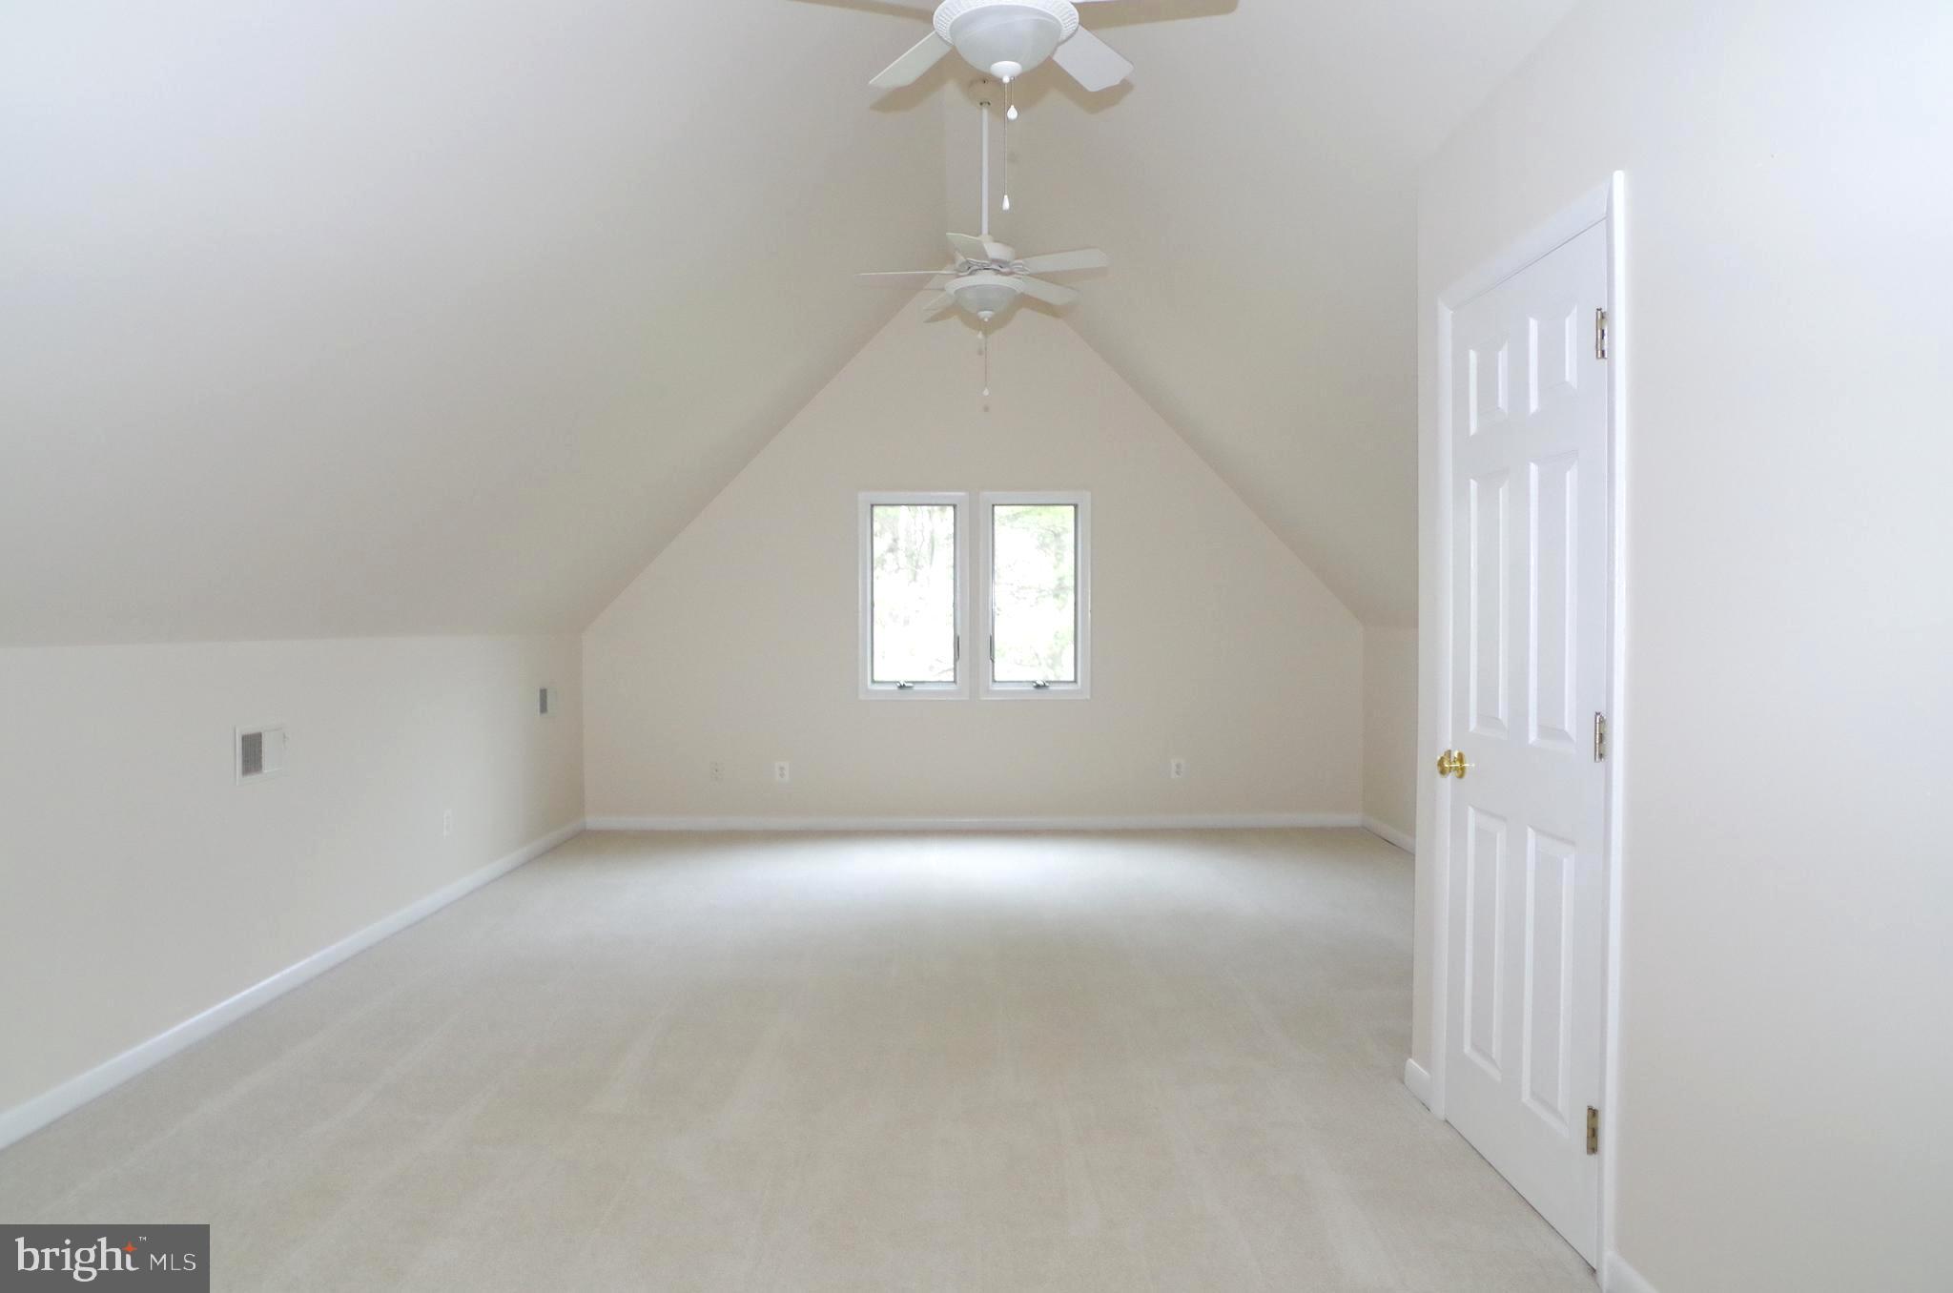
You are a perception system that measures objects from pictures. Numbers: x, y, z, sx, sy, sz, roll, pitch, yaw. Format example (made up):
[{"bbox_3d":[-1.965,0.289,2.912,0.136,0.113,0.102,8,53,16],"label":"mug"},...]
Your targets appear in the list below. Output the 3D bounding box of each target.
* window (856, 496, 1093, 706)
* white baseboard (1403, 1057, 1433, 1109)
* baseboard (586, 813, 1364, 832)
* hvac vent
[{"bbox_3d":[-0.009,-0.308,7.009,1.420,1.280,0.080,0,1,-1],"label":"window"},{"bbox_3d":[1.186,1.164,3.041,0.018,0.087,0.180,0,1,-1],"label":"white baseboard"},{"bbox_3d":[-0.011,1.083,7.026,4.808,0.092,0.018,0,1,-1],"label":"baseboard"},{"bbox_3d":[-2.381,0.356,3.786,0.020,0.183,0.280,0,1,-1],"label":"hvac vent"}]

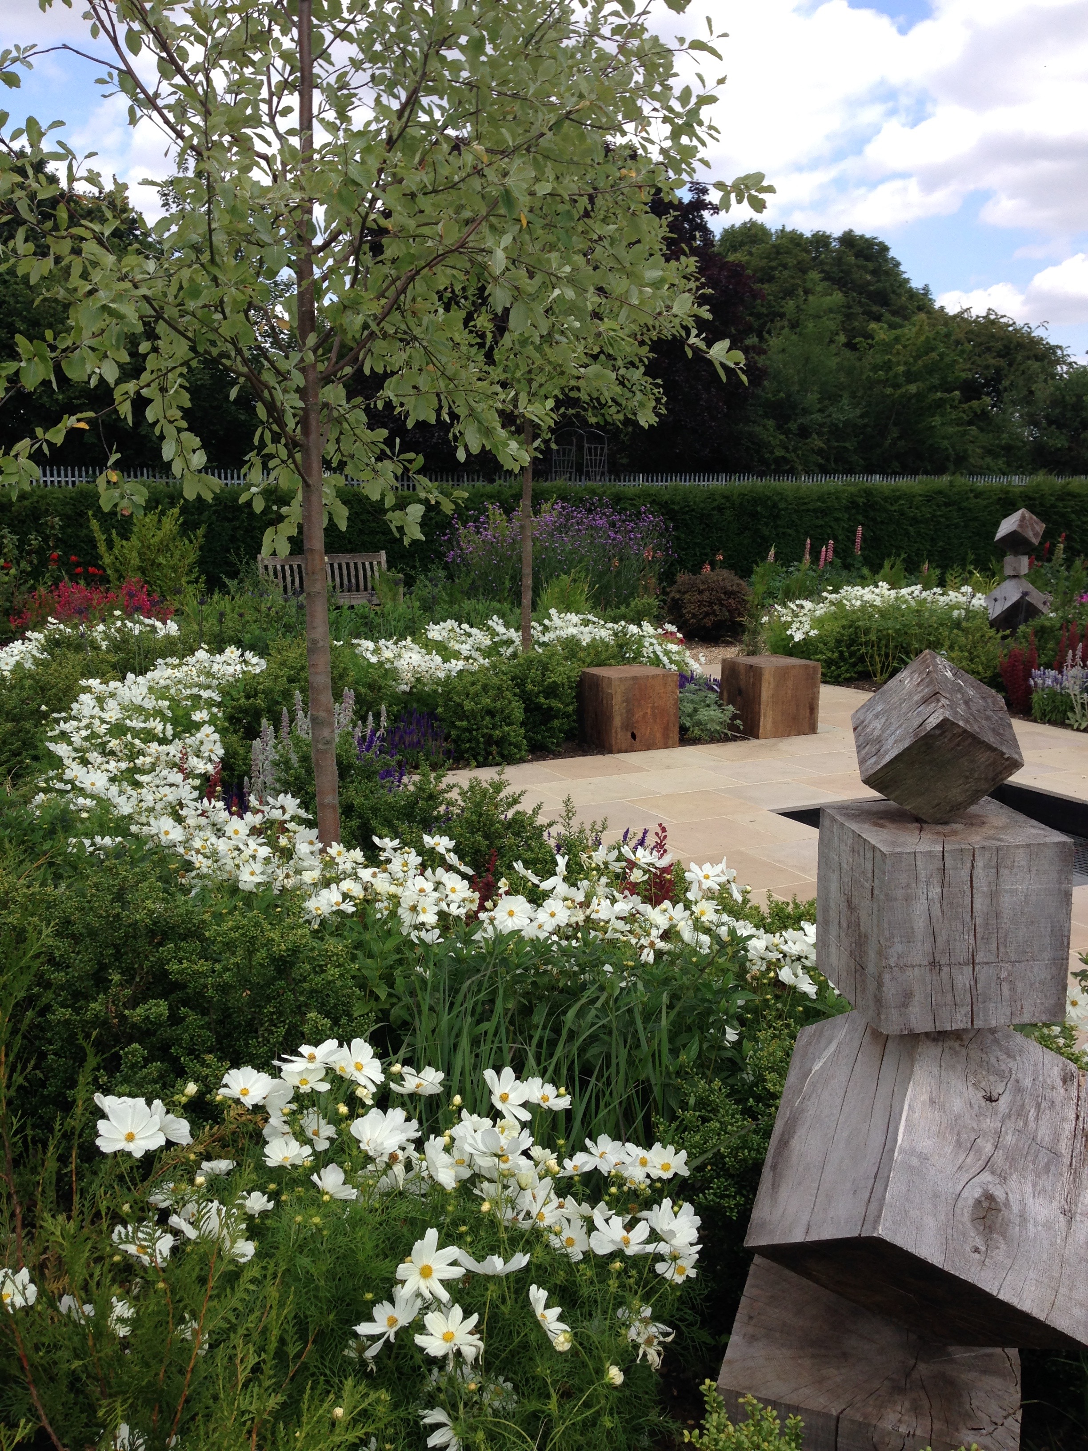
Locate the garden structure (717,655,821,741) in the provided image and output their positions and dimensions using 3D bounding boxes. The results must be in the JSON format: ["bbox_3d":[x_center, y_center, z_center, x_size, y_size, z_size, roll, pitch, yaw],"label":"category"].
[{"bbox_3d":[1.458,-0.189,8.907,0.443,0.457,0.444,-5,11,-25],"label":"garden structure"}]

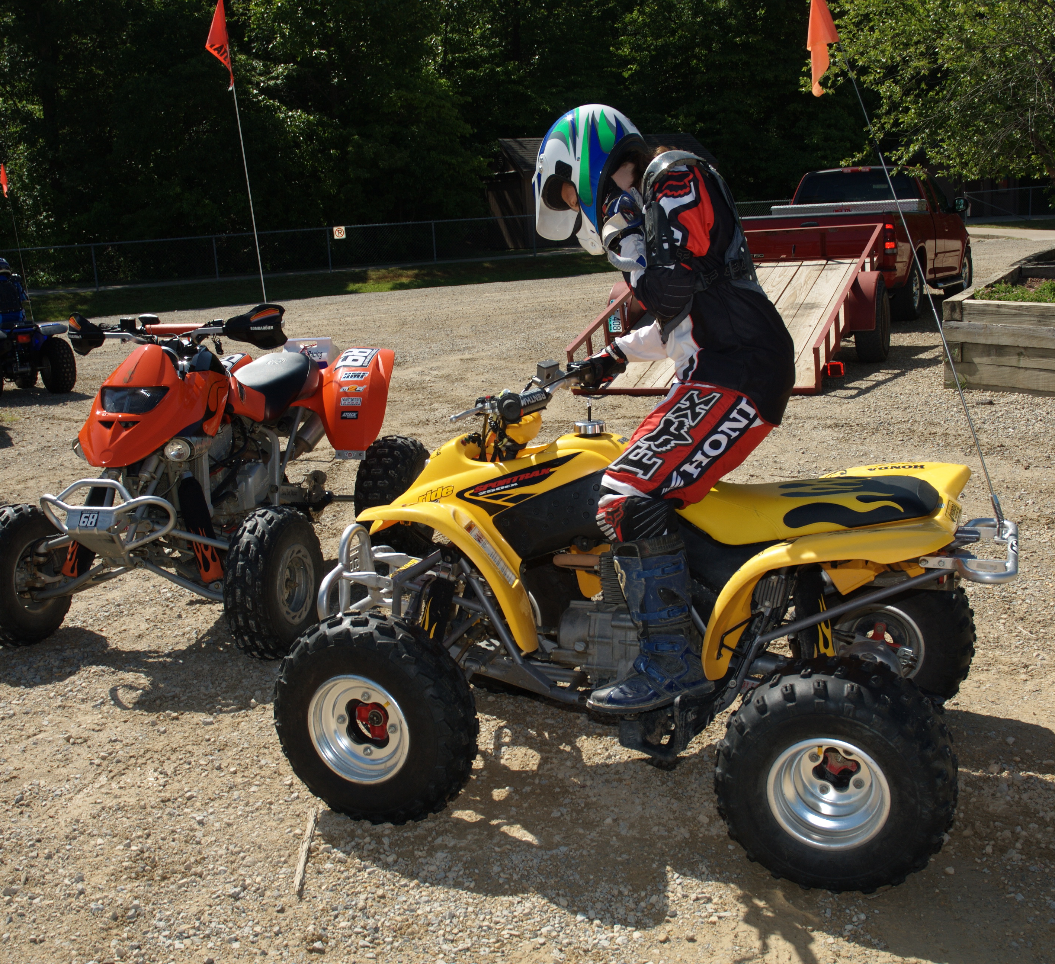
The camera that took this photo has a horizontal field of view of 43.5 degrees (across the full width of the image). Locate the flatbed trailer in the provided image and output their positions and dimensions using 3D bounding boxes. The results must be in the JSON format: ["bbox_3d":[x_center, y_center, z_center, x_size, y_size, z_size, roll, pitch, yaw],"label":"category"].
[{"bbox_3d":[2.024,-1.649,12.146,2.372,1.098,4.116,2,12,22],"label":"flatbed trailer"}]

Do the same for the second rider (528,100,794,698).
[{"bbox_3d":[0.363,-0.211,3.388,0.700,1.470,0.660,1,12,21],"label":"second rider"}]

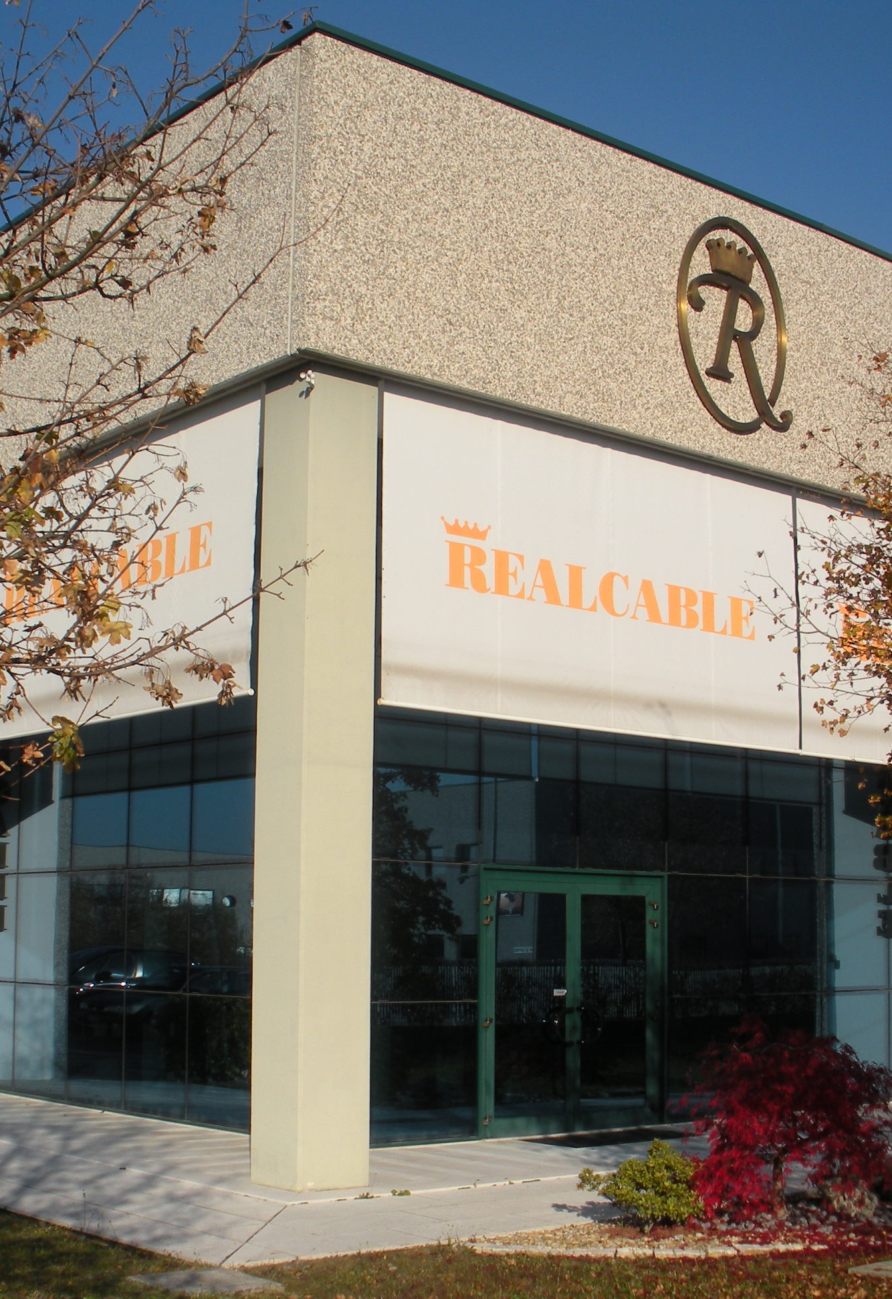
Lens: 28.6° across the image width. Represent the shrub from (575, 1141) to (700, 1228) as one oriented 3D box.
[{"bbox_3d":[1.139,3.109,10.222,0.720,0.500,0.650,-1,-9,6],"label":"shrub"}]

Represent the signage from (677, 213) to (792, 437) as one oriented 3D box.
[{"bbox_3d":[2.561,-2.879,15.431,1.480,2.000,0.100,8,-12,-39],"label":"signage"}]

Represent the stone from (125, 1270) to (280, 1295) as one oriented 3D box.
[{"bbox_3d":[-1.170,3.105,8.545,0.550,0.050,0.490,8,-12,-39],"label":"stone"}]

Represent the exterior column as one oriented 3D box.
[{"bbox_3d":[-0.906,0.837,12.354,0.530,5.650,0.530,8,-12,-39],"label":"exterior column"}]

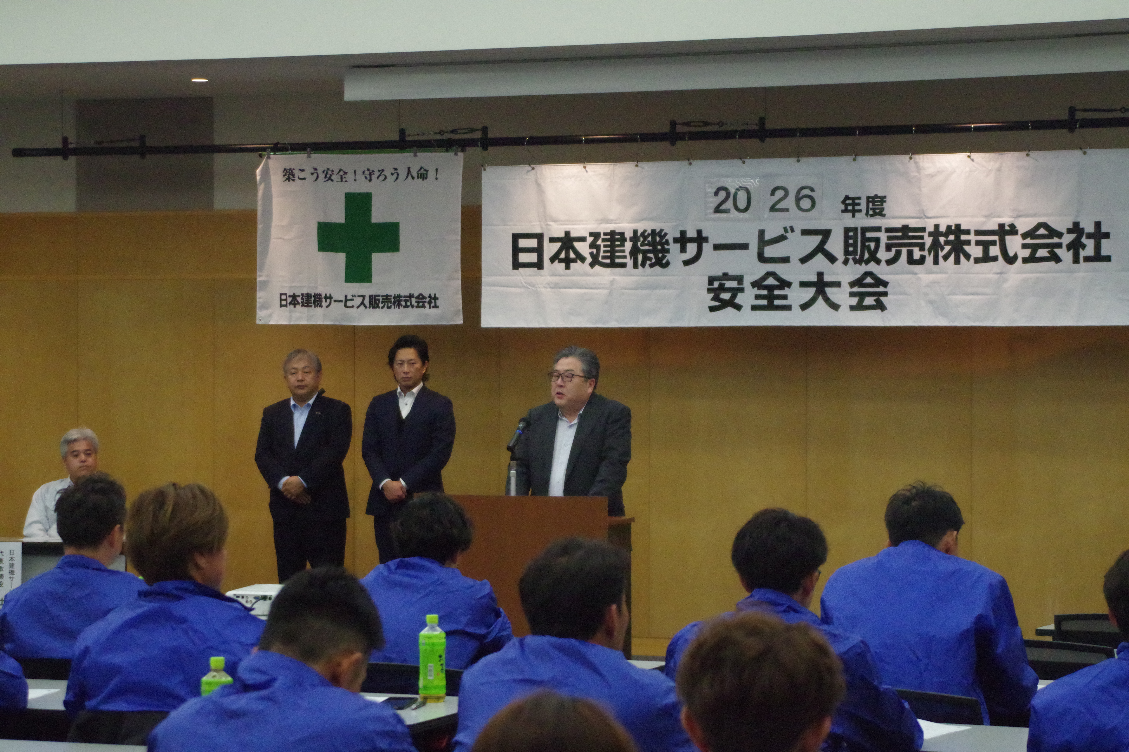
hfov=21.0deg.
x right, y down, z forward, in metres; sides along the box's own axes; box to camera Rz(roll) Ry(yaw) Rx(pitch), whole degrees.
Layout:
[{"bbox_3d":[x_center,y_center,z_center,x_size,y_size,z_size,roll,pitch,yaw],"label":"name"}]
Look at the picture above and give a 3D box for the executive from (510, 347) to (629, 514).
[{"bbox_3d":[0.042,0.715,13.650,0.550,1.682,0.480,0,0,18],"label":"executive"}]

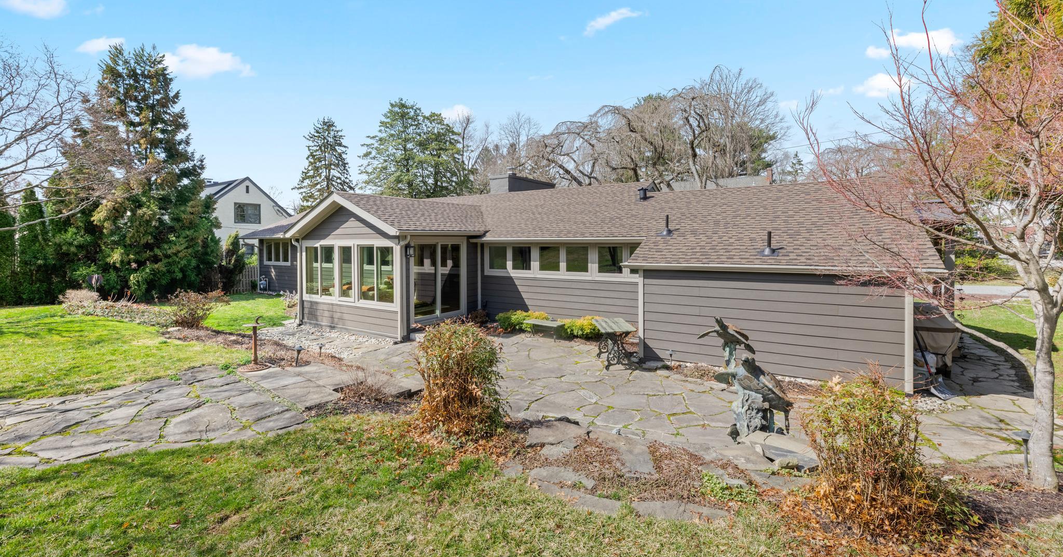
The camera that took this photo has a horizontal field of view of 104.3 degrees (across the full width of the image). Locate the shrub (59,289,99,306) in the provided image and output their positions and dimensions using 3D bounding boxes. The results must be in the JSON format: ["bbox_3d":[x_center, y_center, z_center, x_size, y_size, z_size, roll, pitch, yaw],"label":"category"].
[{"bbox_3d":[-16.600,0.690,15.200,1.150,0.700,1.350,4,6,45],"label":"shrub"}]

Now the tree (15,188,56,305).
[{"bbox_3d":[-19.100,-1.240,15.900,1.400,4.500,1.400,3,6,41],"label":"tree"}]

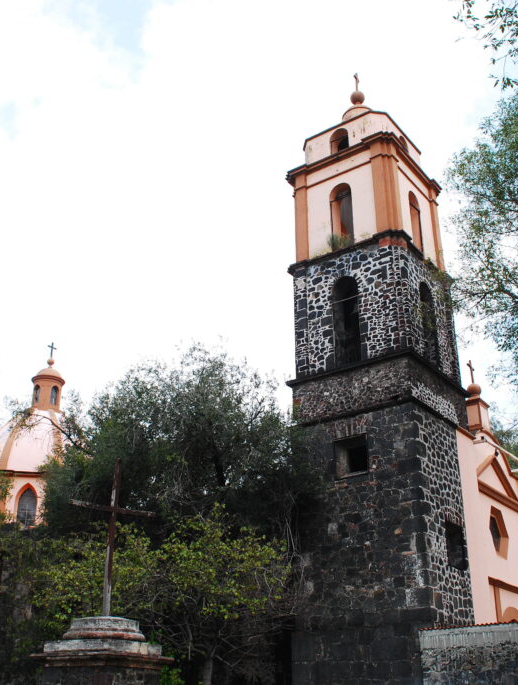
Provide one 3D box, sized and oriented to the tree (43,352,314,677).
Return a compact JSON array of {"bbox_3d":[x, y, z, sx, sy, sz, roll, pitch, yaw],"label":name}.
[{"bbox_3d":[-2.697,6.240,25.641,8.580,13.070,7.800,3,-25,-5],"label":"tree"}]

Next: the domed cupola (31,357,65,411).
[{"bbox_3d":[-13.670,2.707,49.789,2.160,3.810,2.160,-16,-30,33],"label":"domed cupola"}]

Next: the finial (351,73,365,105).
[{"bbox_3d":[4.512,-11.698,35.418,0.640,1.910,0.640,-16,-30,33],"label":"finial"}]

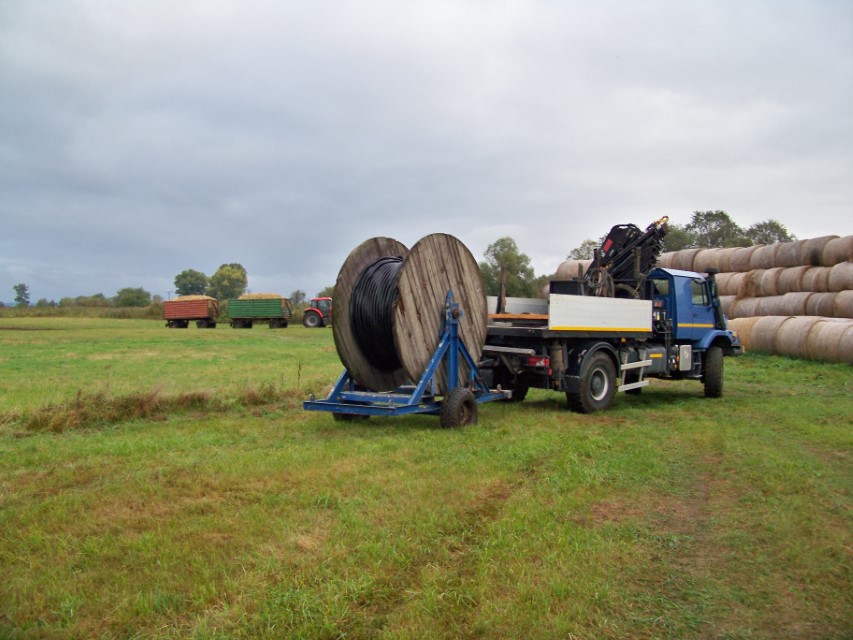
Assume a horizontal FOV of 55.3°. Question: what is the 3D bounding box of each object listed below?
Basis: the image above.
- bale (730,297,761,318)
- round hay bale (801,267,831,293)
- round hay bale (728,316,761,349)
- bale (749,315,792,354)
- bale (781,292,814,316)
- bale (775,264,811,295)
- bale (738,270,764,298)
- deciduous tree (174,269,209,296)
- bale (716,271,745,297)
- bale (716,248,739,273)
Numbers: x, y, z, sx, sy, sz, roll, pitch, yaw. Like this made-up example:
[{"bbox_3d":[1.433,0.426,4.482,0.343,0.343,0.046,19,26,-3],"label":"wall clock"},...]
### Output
[{"bbox_3d":[13.879,-0.215,34.185,1.420,1.420,1.220,0,1,-27],"label":"bale"},{"bbox_3d":[15.874,-1.376,32.253,1.420,1.420,1.220,0,1,-27],"label":"round hay bale"},{"bbox_3d":[12.298,0.635,30.681,1.420,1.420,1.220,0,1,-27],"label":"round hay bale"},{"bbox_3d":[13.404,0.587,31.148,1.480,1.480,1.220,0,0,-27],"label":"bale"},{"bbox_3d":[16.509,-0.439,35.520,1.480,1.480,1.220,0,0,-27],"label":"bale"},{"bbox_3d":[15.336,-1.436,33.310,1.420,1.420,1.220,0,1,-27],"label":"bale"},{"bbox_3d":[13.738,-1.417,34.379,1.350,1.350,1.250,0,0,-27],"label":"bale"},{"bbox_3d":[-53.455,-5.914,185.000,7.800,11.200,7.800,1,0,0],"label":"deciduous tree"},{"bbox_3d":[13.921,-1.358,36.085,1.420,1.420,1.220,0,1,-27],"label":"bale"},{"bbox_3d":[13.475,-2.503,36.409,1.350,1.350,1.250,0,0,-27],"label":"bale"}]

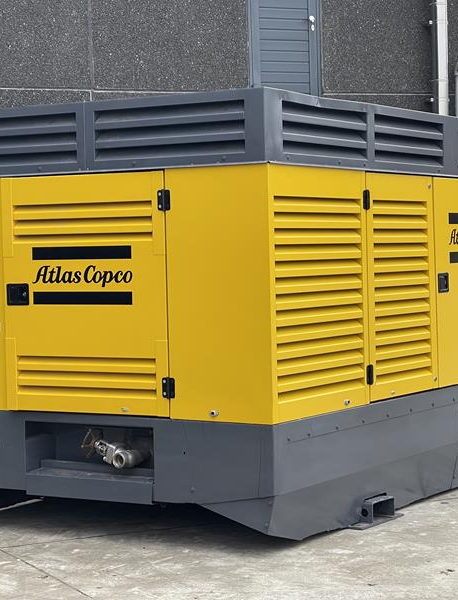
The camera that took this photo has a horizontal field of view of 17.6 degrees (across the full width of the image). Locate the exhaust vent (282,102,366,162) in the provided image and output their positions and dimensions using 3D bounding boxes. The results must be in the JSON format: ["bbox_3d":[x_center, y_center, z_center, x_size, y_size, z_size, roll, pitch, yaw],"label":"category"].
[{"bbox_3d":[0.455,-0.804,7.104,0.060,0.240,0.845,0,2,32],"label":"exhaust vent"}]

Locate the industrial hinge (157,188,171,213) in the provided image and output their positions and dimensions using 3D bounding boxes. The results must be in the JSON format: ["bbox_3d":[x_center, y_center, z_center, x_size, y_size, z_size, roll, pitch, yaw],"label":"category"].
[{"bbox_3d":[-0.300,-0.462,6.879,0.072,0.096,0.024,0,2,32],"label":"industrial hinge"}]

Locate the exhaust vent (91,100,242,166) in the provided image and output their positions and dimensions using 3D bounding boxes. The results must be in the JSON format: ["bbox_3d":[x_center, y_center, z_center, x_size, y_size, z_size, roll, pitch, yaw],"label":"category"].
[{"bbox_3d":[-0.276,-0.785,6.918,0.855,0.245,0.060,0,2,32],"label":"exhaust vent"}]

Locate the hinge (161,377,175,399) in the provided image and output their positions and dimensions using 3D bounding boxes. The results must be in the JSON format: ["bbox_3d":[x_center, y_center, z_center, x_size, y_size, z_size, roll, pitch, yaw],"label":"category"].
[{"bbox_3d":[-0.279,0.411,6.906,0.074,0.096,0.024,0,2,32],"label":"hinge"}]

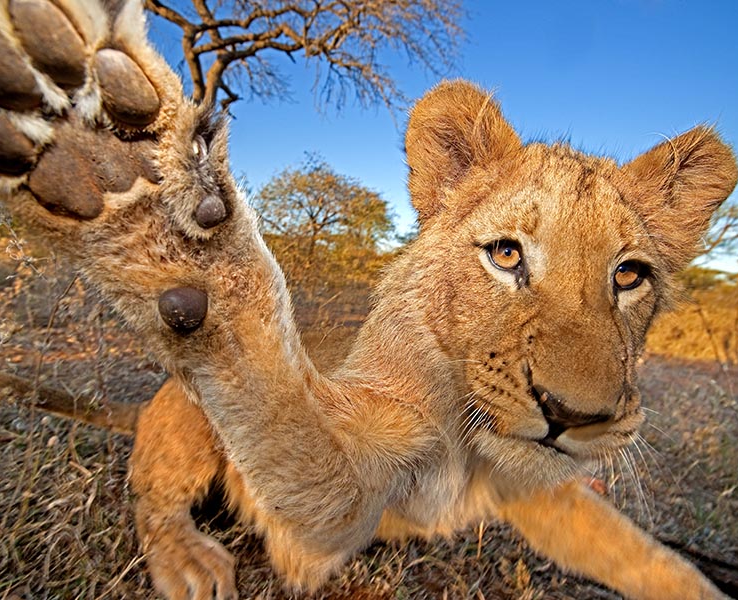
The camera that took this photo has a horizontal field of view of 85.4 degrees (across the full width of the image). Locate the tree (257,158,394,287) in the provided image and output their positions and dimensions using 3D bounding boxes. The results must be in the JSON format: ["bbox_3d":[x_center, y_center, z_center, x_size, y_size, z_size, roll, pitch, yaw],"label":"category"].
[{"bbox_3d":[-1.276,-2.132,11.000,3.569,3.473,3.376,4,5,0],"label":"tree"}]

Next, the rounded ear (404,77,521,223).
[{"bbox_3d":[0.090,-0.135,0.385,0.096,0.115,0.053,-3,-2,15],"label":"rounded ear"}]

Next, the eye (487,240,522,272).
[{"bbox_3d":[0.109,-0.036,0.322,0.026,0.020,0.018,10,6,16],"label":"eye"}]

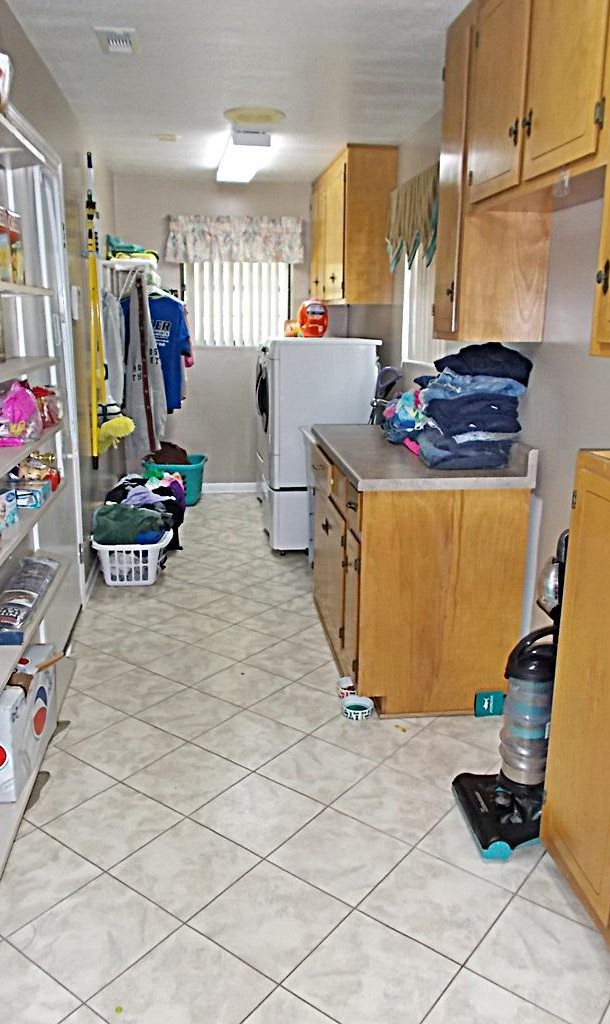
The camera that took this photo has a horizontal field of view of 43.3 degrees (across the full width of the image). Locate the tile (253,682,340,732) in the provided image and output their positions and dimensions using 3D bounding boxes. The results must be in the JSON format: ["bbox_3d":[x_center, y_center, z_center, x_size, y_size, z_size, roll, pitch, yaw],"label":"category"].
[{"bbox_3d":[-0.016,0.766,3.013,0.303,0.010,0.303,11,17,36],"label":"tile"}]

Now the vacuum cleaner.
[{"bbox_3d":[0.675,0.456,2.234,0.380,0.980,0.350,-3,14,-14],"label":"vacuum cleaner"}]

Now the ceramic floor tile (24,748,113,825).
[{"bbox_3d":[-0.811,0.885,2.480,0.302,0.010,0.302,11,17,36],"label":"ceramic floor tile"}]

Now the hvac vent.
[{"bbox_3d":[-0.707,-1.753,2.875,0.150,0.020,0.260,-1,14,-7],"label":"hvac vent"}]

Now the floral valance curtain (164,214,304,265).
[{"bbox_3d":[-0.571,-2.205,6.242,1.120,0.365,0.100,-1,14,-8],"label":"floral valance curtain"}]

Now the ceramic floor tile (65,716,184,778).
[{"bbox_3d":[-0.629,0.835,2.725,0.305,0.012,0.305,11,17,36],"label":"ceramic floor tile"}]

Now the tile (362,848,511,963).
[{"bbox_3d":[0.345,1.020,2.006,0.305,0.012,0.305,11,17,36],"label":"tile"}]

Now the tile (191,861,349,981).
[{"bbox_3d":[-0.086,1.024,1.945,0.302,0.010,0.302,11,17,36],"label":"tile"}]

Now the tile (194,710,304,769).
[{"bbox_3d":[-0.201,0.822,2.777,0.303,0.010,0.303,11,17,36],"label":"tile"}]

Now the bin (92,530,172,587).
[{"bbox_3d":[-0.998,0.244,4.541,0.430,0.260,0.570,-1,14,-8],"label":"bin"}]

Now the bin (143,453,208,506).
[{"bbox_3d":[-1.077,-0.259,6.447,0.530,0.340,0.460,-1,14,-7],"label":"bin"}]

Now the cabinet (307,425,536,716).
[{"bbox_3d":[0.417,0.146,3.483,0.645,0.950,1.430,-1,14,-6],"label":"cabinet"}]

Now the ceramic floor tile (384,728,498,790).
[{"bbox_3d":[0.472,0.862,2.660,0.305,0.012,0.305,11,17,36],"label":"ceramic floor tile"}]

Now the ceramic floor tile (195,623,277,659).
[{"bbox_3d":[-0.315,0.618,3.600,0.302,0.010,0.302,11,17,36],"label":"ceramic floor tile"}]

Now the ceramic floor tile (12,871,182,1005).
[{"bbox_3d":[-0.513,1.035,1.890,0.303,0.010,0.303,11,17,36],"label":"ceramic floor tile"}]

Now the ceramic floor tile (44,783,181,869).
[{"bbox_3d":[-0.558,0.918,2.264,0.296,0.010,0.296,11,17,36],"label":"ceramic floor tile"}]

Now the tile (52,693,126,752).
[{"bbox_3d":[-0.868,0.783,2.894,0.302,0.010,0.302,11,17,36],"label":"tile"}]

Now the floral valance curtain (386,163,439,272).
[{"bbox_3d":[0.595,-1.487,3.954,0.100,0.460,1.100,-1,14,-7],"label":"floral valance curtain"}]

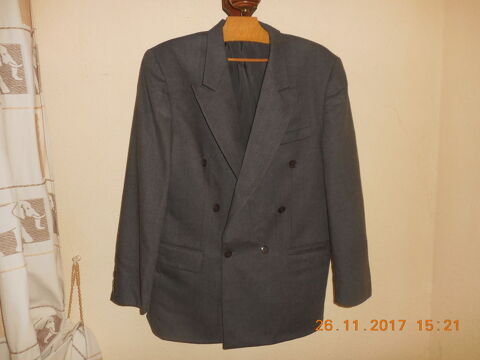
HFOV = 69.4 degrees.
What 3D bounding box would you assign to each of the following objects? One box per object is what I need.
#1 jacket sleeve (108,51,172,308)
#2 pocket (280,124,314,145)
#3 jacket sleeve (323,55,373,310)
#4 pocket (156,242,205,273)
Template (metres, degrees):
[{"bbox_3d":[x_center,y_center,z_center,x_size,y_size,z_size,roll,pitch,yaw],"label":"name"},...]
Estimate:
[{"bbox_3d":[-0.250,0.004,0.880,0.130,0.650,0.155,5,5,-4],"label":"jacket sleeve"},{"bbox_3d":[0.139,-0.112,0.850,0.080,0.045,0.015,-1,5,-8],"label":"pocket"},{"bbox_3d":[0.280,0.001,0.910,0.115,0.650,0.150,-4,5,-4],"label":"jacket sleeve"},{"bbox_3d":[-0.153,0.195,0.870,0.130,0.068,0.020,4,5,2],"label":"pocket"}]

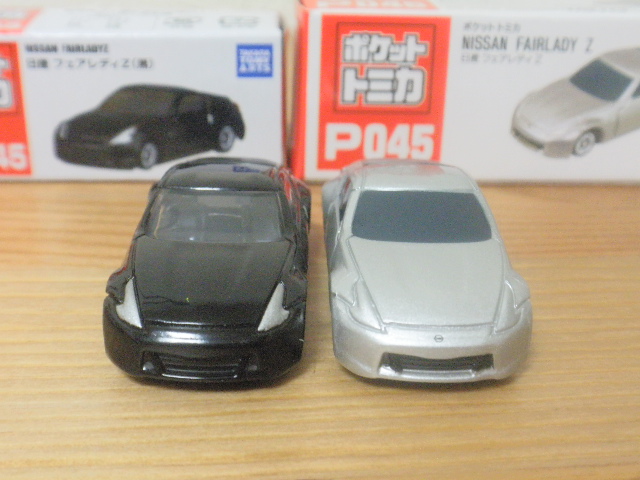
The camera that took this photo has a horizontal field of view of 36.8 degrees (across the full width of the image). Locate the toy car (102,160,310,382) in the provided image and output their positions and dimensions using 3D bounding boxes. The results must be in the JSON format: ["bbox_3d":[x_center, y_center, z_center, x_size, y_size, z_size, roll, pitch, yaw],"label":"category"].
[{"bbox_3d":[-0.011,0.001,0.112,0.021,0.015,0.047,1,22,0],"label":"toy car"}]

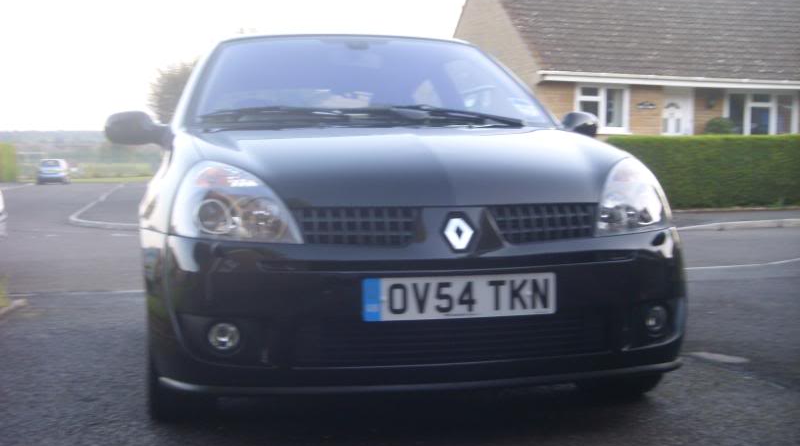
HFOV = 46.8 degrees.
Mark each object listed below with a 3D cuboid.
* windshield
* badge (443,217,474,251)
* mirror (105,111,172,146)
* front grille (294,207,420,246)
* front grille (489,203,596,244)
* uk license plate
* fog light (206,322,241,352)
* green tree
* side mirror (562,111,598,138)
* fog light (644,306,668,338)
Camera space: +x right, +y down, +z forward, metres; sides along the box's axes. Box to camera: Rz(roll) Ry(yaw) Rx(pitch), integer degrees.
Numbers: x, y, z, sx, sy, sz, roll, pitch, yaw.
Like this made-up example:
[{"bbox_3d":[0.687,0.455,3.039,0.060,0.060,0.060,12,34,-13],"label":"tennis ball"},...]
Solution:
[{"bbox_3d":[-0.130,-0.563,3.708,1.400,0.120,0.770,-1,37,-12],"label":"windshield"},{"bbox_3d":[0.153,0.029,2.405,0.082,0.094,0.020,-1,-14,-12],"label":"badge"},{"bbox_3d":[-1.015,-0.373,3.576,0.250,0.138,0.130,-1,4,-12],"label":"mirror"},{"bbox_3d":[-0.103,0.005,2.380,0.315,0.100,0.060,0,-4,-4],"label":"front grille"},{"bbox_3d":[0.389,-0.005,2.483,0.305,0.100,0.060,-2,-4,-20],"label":"front grille"},{"bbox_3d":[0.159,0.191,2.389,0.520,0.111,0.012,-1,4,-12],"label":"uk license plate"},{"bbox_3d":[-0.455,0.293,2.387,0.086,0.086,0.050,-1,4,-12],"label":"fog light"},{"bbox_3d":[-8.800,-4.450,40.000,4.200,5.100,4.200,-1,5,-11],"label":"green tree"},{"bbox_3d":[0.734,-0.407,3.942,0.240,0.138,0.130,-1,4,-12],"label":"side mirror"},{"bbox_3d":[0.725,0.273,2.634,0.086,0.086,0.050,-1,4,-12],"label":"fog light"}]

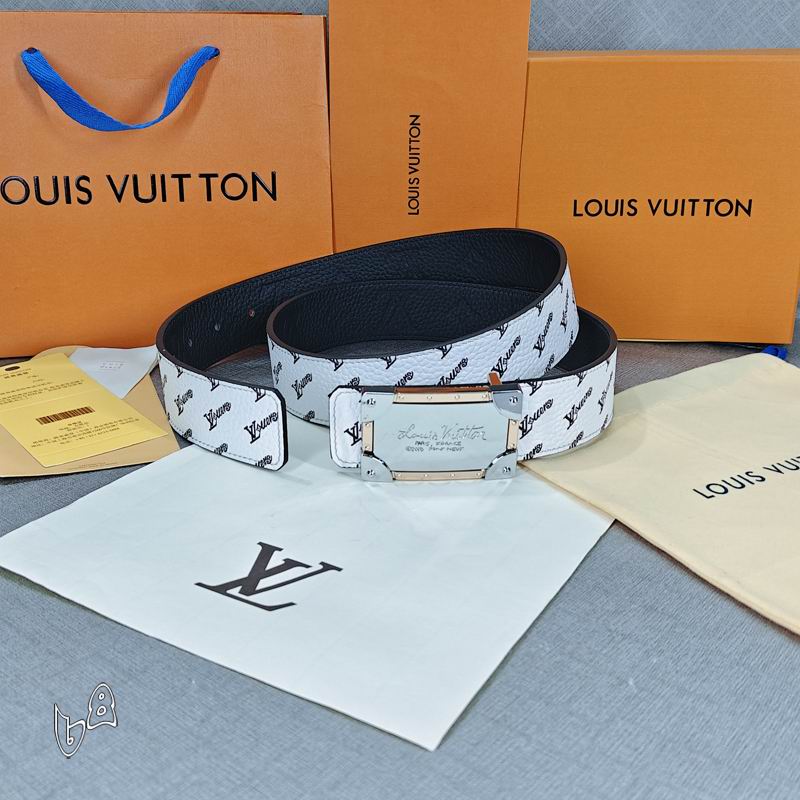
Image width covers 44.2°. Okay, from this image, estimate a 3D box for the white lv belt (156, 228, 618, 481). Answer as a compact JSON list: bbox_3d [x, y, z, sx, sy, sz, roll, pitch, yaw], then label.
[{"bbox_3d":[-0.007,-0.041,0.539,0.247,0.076,0.216,0,23,0],"label":"white lv belt"}]

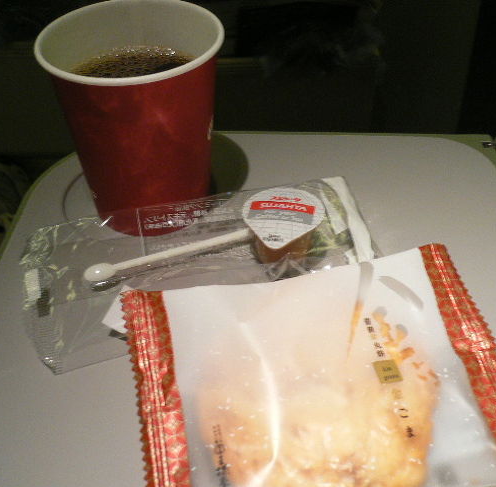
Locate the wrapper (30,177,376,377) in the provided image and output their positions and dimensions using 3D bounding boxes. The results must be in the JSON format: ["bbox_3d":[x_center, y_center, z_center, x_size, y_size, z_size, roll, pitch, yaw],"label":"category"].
[{"bbox_3d":[-0.013,0.005,0.290,0.158,0.023,0.075,-11,44,-11],"label":"wrapper"}]

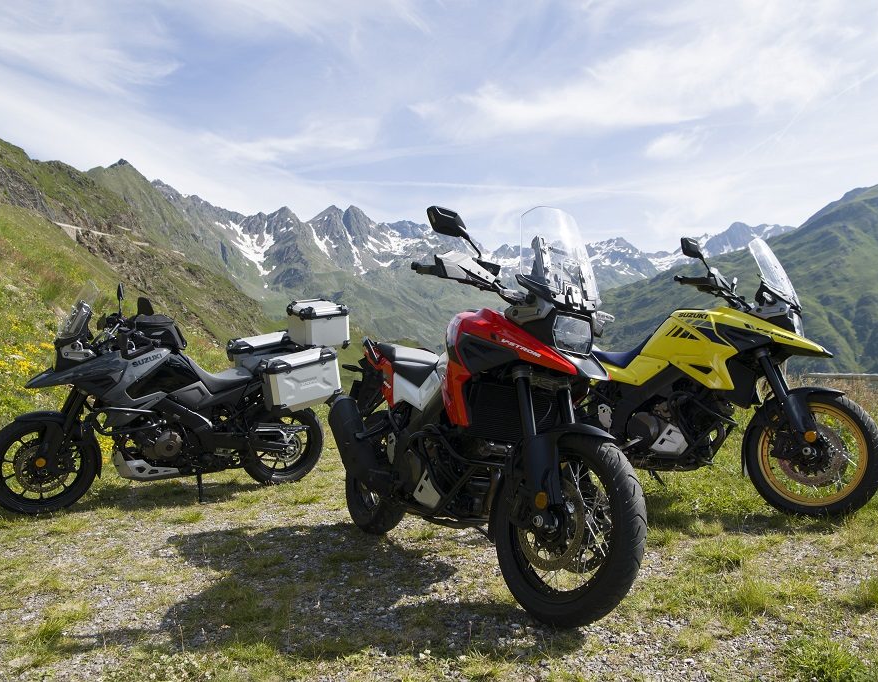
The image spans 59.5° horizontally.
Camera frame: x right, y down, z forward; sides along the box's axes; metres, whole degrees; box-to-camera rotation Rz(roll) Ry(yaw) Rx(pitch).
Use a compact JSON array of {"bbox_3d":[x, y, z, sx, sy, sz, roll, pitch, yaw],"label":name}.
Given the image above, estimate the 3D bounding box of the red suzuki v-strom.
[{"bbox_3d":[0.114,0.226,3.379,0.930,1.521,2.275,12,-7,-27],"label":"red suzuki v-strom"}]

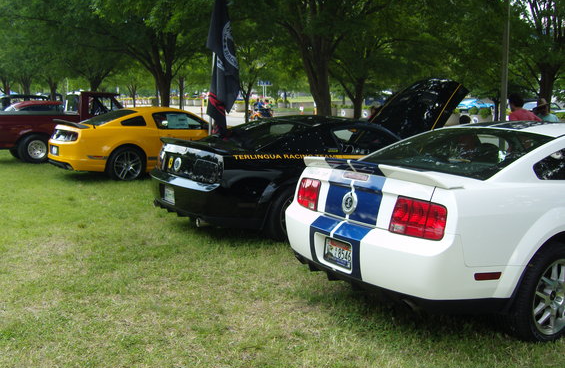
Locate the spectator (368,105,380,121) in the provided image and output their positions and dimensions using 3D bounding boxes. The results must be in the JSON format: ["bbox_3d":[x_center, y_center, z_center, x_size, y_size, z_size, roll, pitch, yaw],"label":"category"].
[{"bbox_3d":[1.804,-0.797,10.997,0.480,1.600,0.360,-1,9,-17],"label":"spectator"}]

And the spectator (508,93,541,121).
[{"bbox_3d":[3.456,-0.403,8.016,0.520,1.790,0.360,-5,11,-36],"label":"spectator"}]

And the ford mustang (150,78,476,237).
[{"bbox_3d":[0.715,-0.452,7.522,4.770,1.880,1.900,-5,10,-35],"label":"ford mustang"}]

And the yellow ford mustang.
[{"bbox_3d":[-2.308,-0.900,11.590,4.780,1.400,1.880,-5,11,-35],"label":"yellow ford mustang"}]

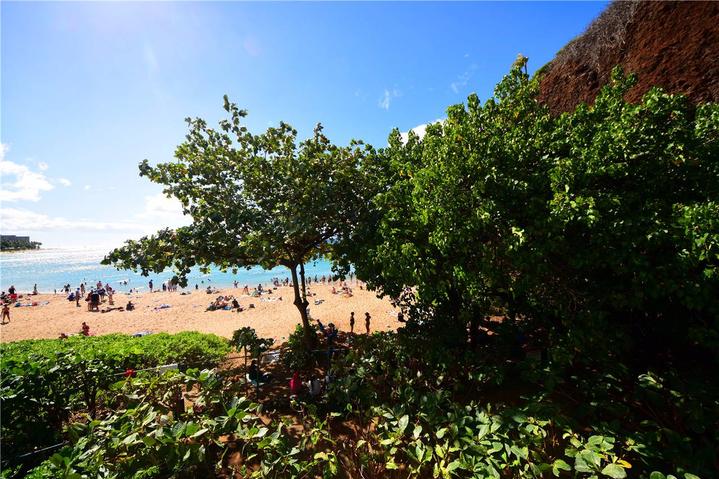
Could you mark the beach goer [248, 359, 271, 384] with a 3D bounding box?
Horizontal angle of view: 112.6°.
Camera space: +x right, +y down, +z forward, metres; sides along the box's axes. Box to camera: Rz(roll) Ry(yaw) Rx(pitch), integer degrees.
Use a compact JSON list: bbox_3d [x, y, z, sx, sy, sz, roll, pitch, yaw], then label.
[{"bbox_3d":[-4.320,5.637,10.350,0.850,0.970,0.520,1,-2,-18],"label":"beach goer"}]

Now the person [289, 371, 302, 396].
[{"bbox_3d":[-2.631,5.858,9.850,0.550,0.880,0.660,1,-2,-14],"label":"person"}]

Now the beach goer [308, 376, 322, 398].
[{"bbox_3d":[-1.790,5.961,9.750,0.520,0.840,0.660,0,-2,-11],"label":"beach goer"}]

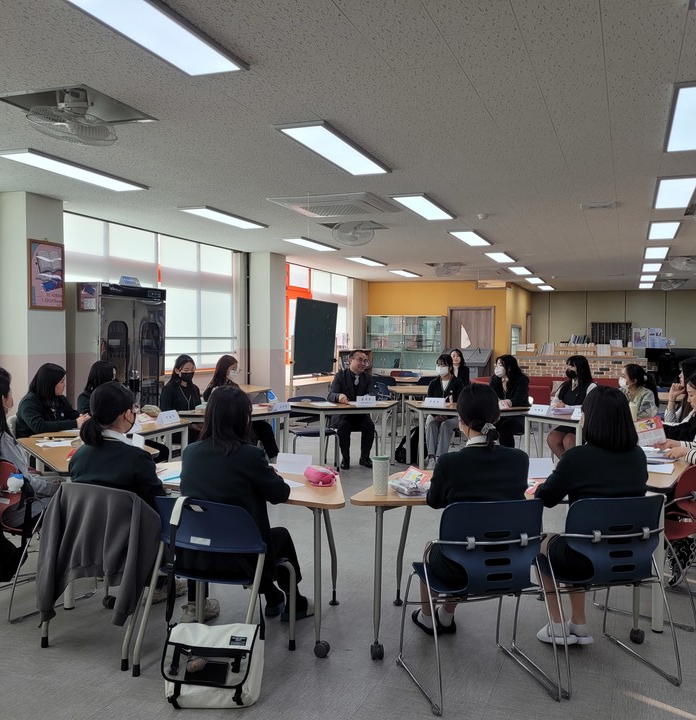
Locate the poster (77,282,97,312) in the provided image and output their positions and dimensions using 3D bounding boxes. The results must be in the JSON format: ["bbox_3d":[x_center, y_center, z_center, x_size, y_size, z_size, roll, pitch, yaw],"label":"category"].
[{"bbox_3d":[-2.431,-0.580,6.707,0.239,0.275,0.020,1,2,21],"label":"poster"}]

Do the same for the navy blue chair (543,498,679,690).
[{"bbox_3d":[1.064,0.931,3.143,0.530,0.790,0.550,0,2,-14],"label":"navy blue chair"}]

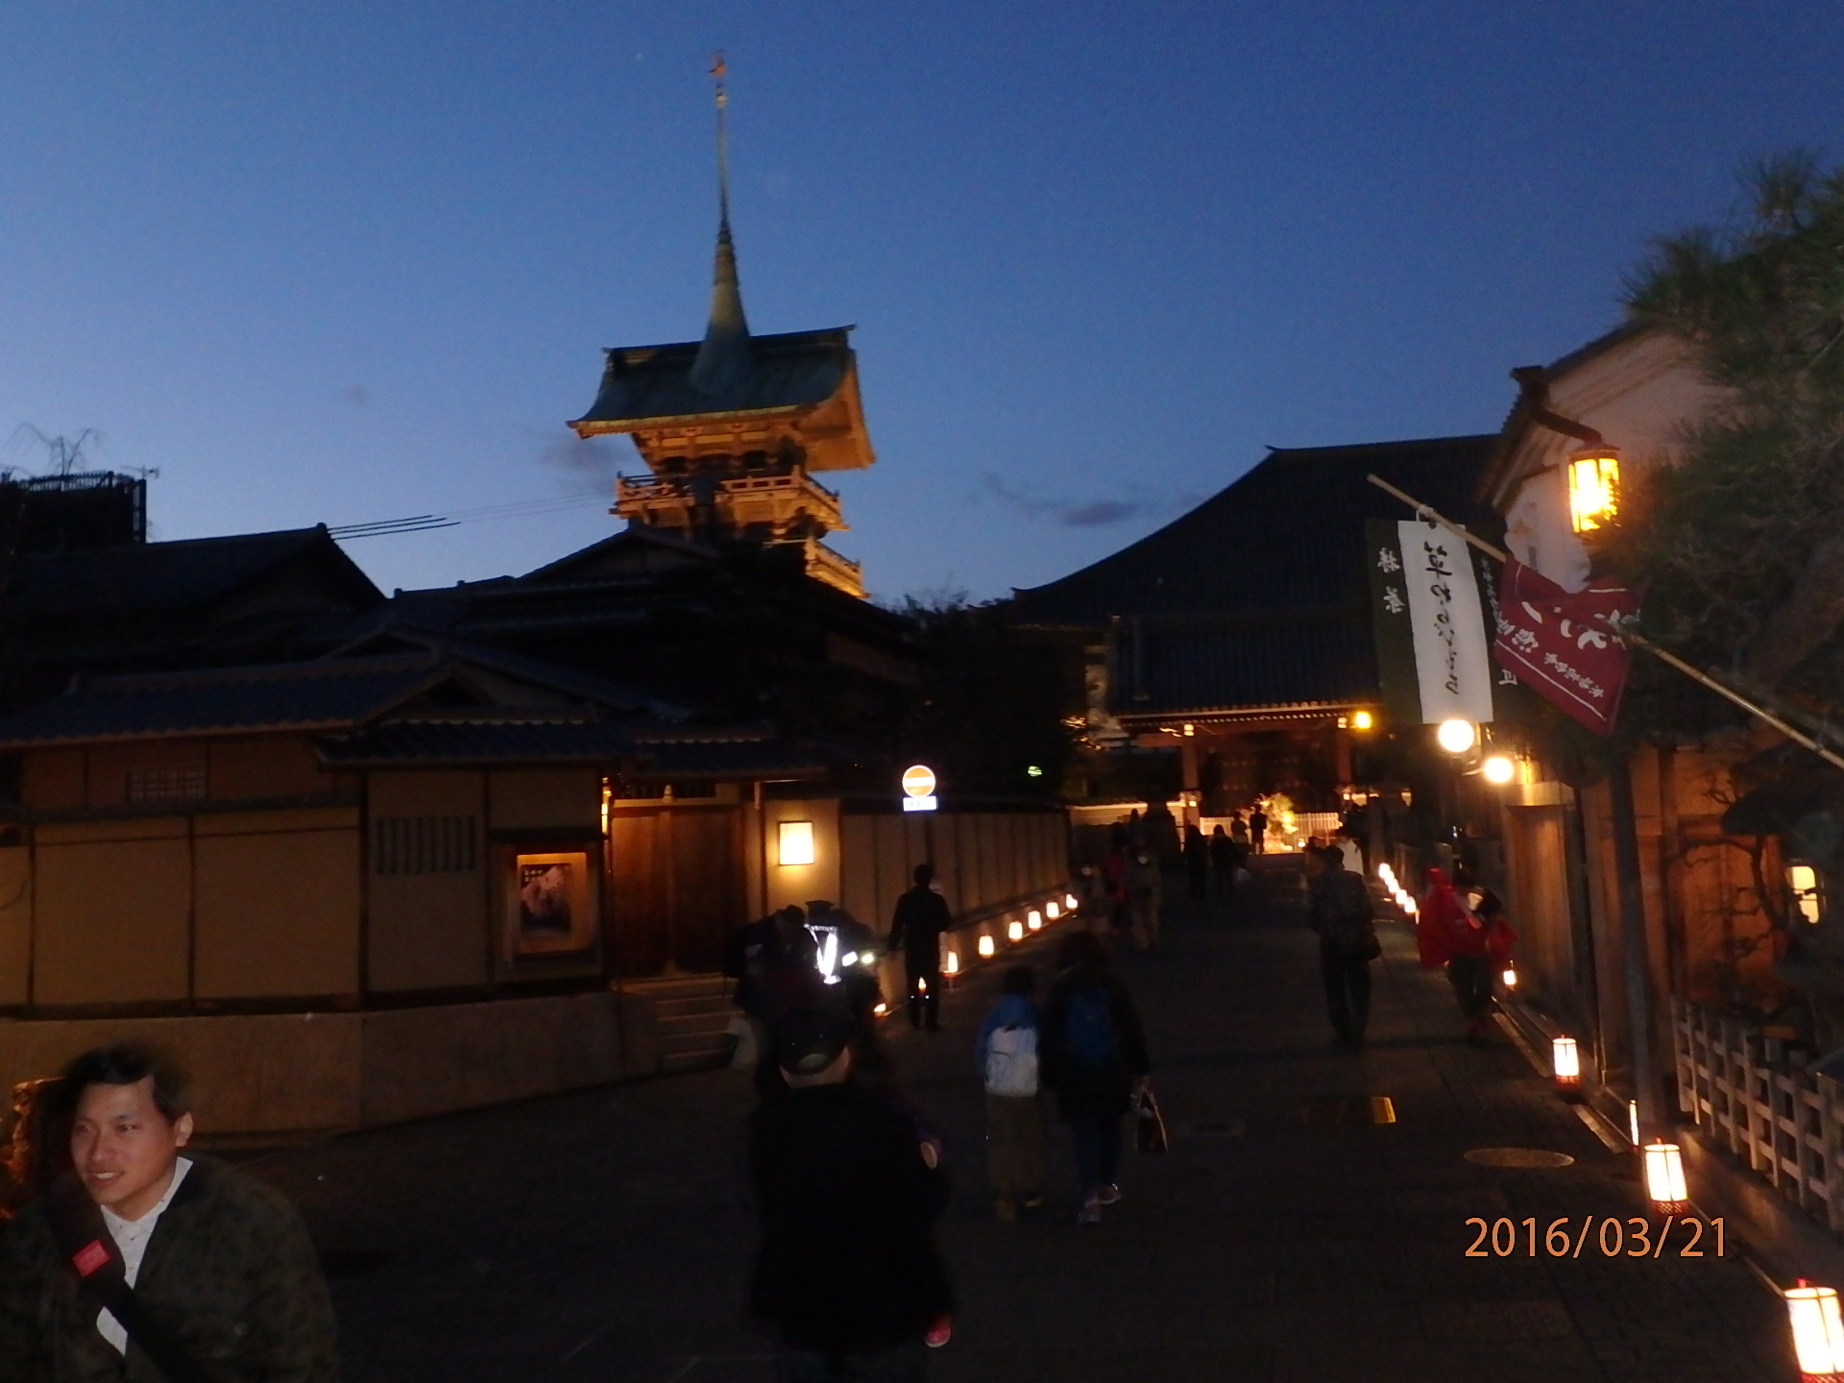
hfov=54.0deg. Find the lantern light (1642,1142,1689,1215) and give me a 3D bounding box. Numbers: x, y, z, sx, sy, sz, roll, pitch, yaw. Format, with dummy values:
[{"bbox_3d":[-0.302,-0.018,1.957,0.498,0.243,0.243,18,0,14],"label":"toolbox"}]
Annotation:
[{"bbox_3d":[3.735,2.457,9.100,0.220,0.400,0.220,-4,-6,14],"label":"lantern light"}]

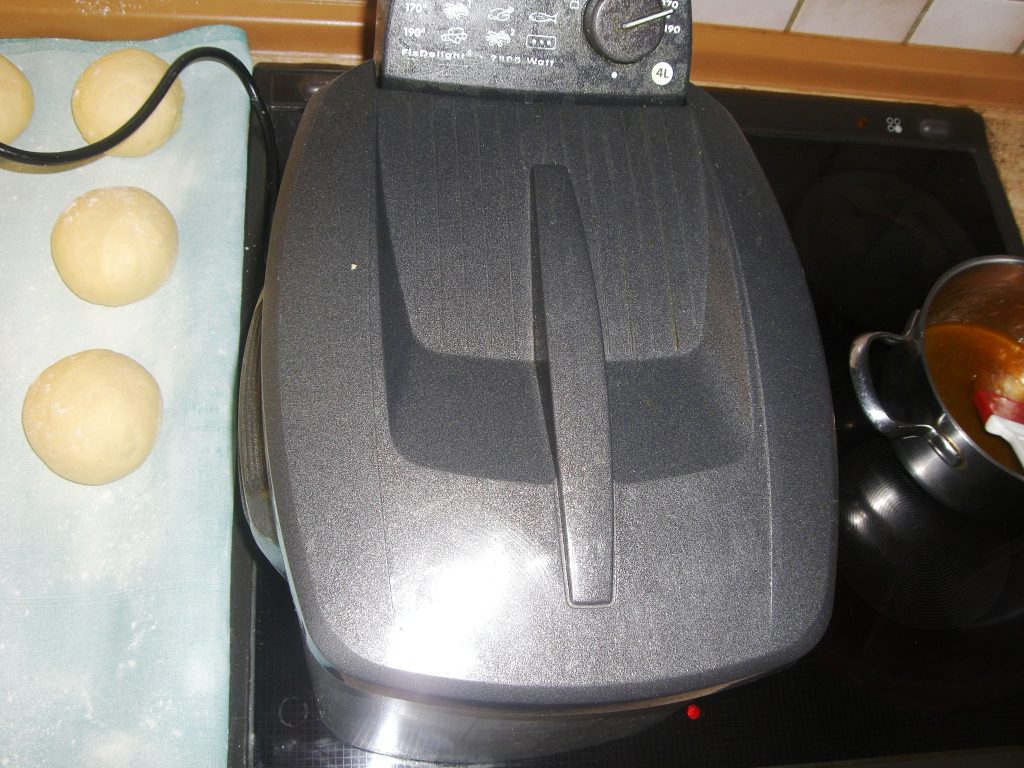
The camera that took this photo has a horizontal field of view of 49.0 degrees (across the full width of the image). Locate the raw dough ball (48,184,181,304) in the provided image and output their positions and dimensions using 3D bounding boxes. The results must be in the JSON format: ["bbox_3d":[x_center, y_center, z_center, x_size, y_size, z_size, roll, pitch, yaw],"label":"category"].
[{"bbox_3d":[-0.245,-0.088,0.692,0.076,0.051,0.076,1,64,-11],"label":"raw dough ball"}]

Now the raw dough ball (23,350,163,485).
[{"bbox_3d":[-0.240,0.015,0.641,0.077,0.052,0.077,1,64,-11],"label":"raw dough ball"}]

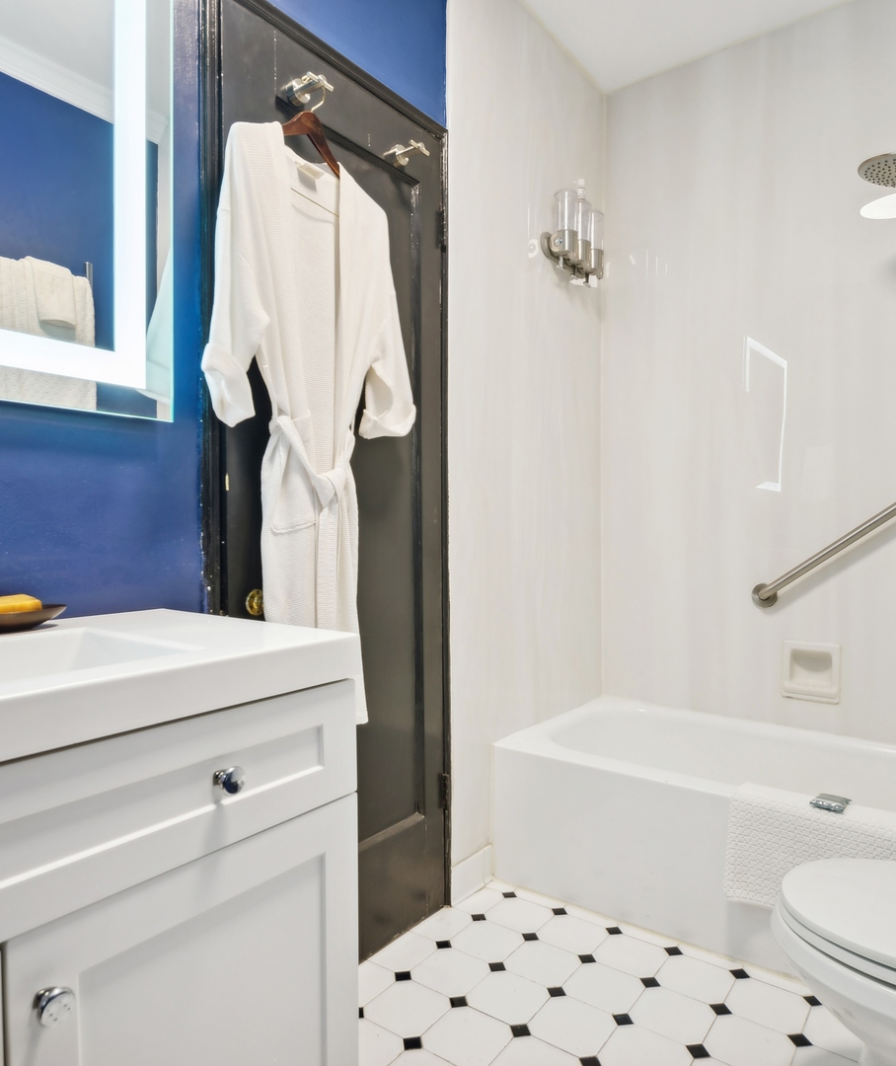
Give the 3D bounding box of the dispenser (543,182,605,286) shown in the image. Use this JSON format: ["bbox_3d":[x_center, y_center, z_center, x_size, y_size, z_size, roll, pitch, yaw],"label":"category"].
[{"bbox_3d":[0.447,-1.023,2.288,0.100,0.290,0.320,1,1,40],"label":"dispenser"}]

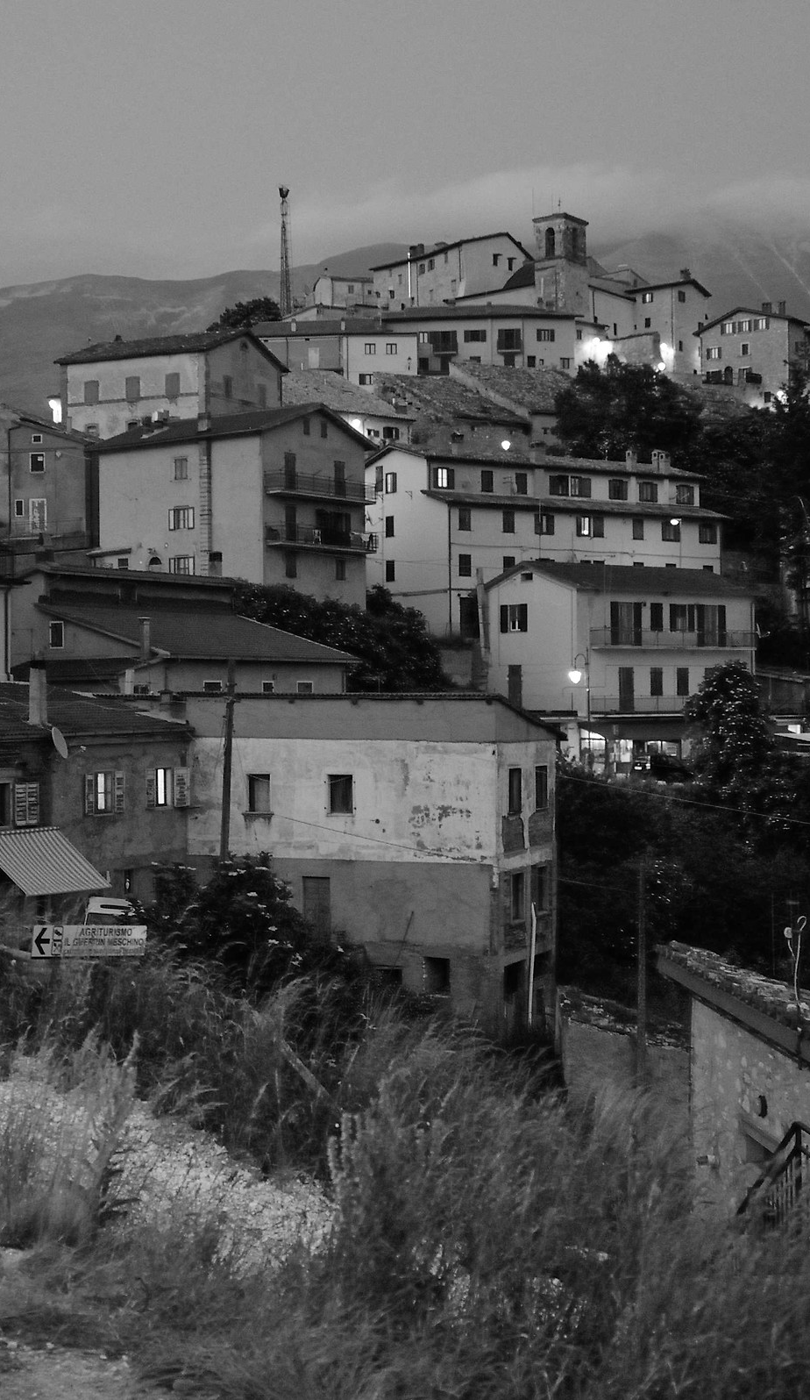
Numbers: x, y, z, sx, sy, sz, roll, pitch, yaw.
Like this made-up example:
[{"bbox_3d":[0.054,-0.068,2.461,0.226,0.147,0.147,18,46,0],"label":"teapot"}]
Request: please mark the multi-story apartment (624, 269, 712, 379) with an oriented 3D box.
[{"bbox_3d":[26.820,-37.544,208.423,4.843,10.267,7.032,-1,2,-36],"label":"multi-story apartment"}]

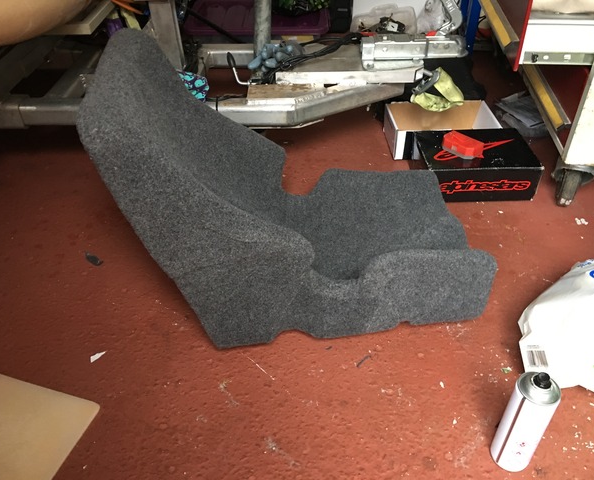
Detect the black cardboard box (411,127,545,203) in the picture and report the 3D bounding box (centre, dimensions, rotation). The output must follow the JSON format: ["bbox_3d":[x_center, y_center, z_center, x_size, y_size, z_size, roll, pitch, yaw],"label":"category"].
[{"bbox_3d":[0.542,-0.233,1.659,0.323,0.112,0.239,-1,39,0],"label":"black cardboard box"}]

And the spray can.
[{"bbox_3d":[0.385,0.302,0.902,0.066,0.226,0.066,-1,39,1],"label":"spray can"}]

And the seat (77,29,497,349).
[{"bbox_3d":[0.020,-0.141,1.167,0.784,0.597,0.440,-6,39,-6],"label":"seat"}]

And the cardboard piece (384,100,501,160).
[{"bbox_3d":[0.494,-0.381,1.851,0.342,0.107,0.209,-2,39,-1],"label":"cardboard piece"}]

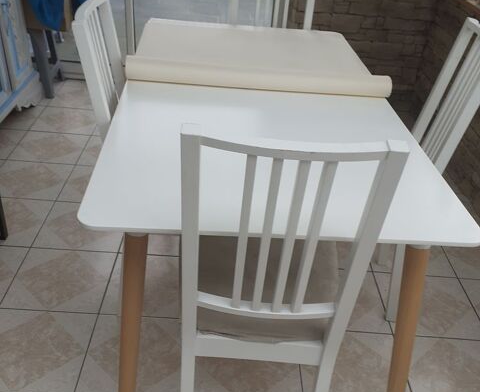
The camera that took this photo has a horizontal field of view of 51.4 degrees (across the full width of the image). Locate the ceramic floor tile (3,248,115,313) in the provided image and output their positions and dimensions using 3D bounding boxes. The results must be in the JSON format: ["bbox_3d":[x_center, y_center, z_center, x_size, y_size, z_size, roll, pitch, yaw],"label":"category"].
[{"bbox_3d":[-0.658,0.312,1.853,0.338,0.010,0.322,4,34,-2],"label":"ceramic floor tile"}]

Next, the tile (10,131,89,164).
[{"bbox_3d":[-0.992,-0.255,2.629,0.338,0.010,0.322,4,34,-2],"label":"tile"}]

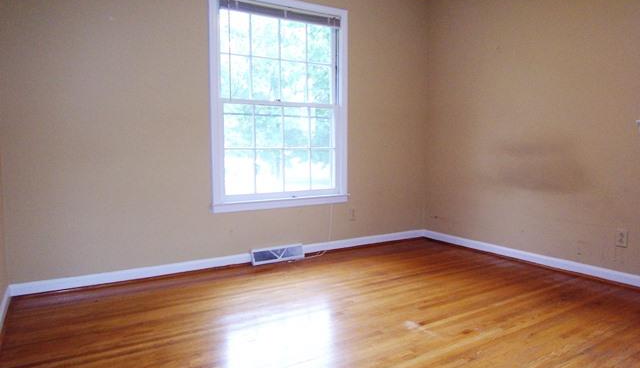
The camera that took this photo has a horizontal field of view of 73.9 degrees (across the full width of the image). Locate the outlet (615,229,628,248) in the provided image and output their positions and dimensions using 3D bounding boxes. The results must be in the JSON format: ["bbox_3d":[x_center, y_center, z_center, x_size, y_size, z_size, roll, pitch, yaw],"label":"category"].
[{"bbox_3d":[1.978,0.360,2.789,0.010,0.117,0.072,-3,5,-31],"label":"outlet"}]

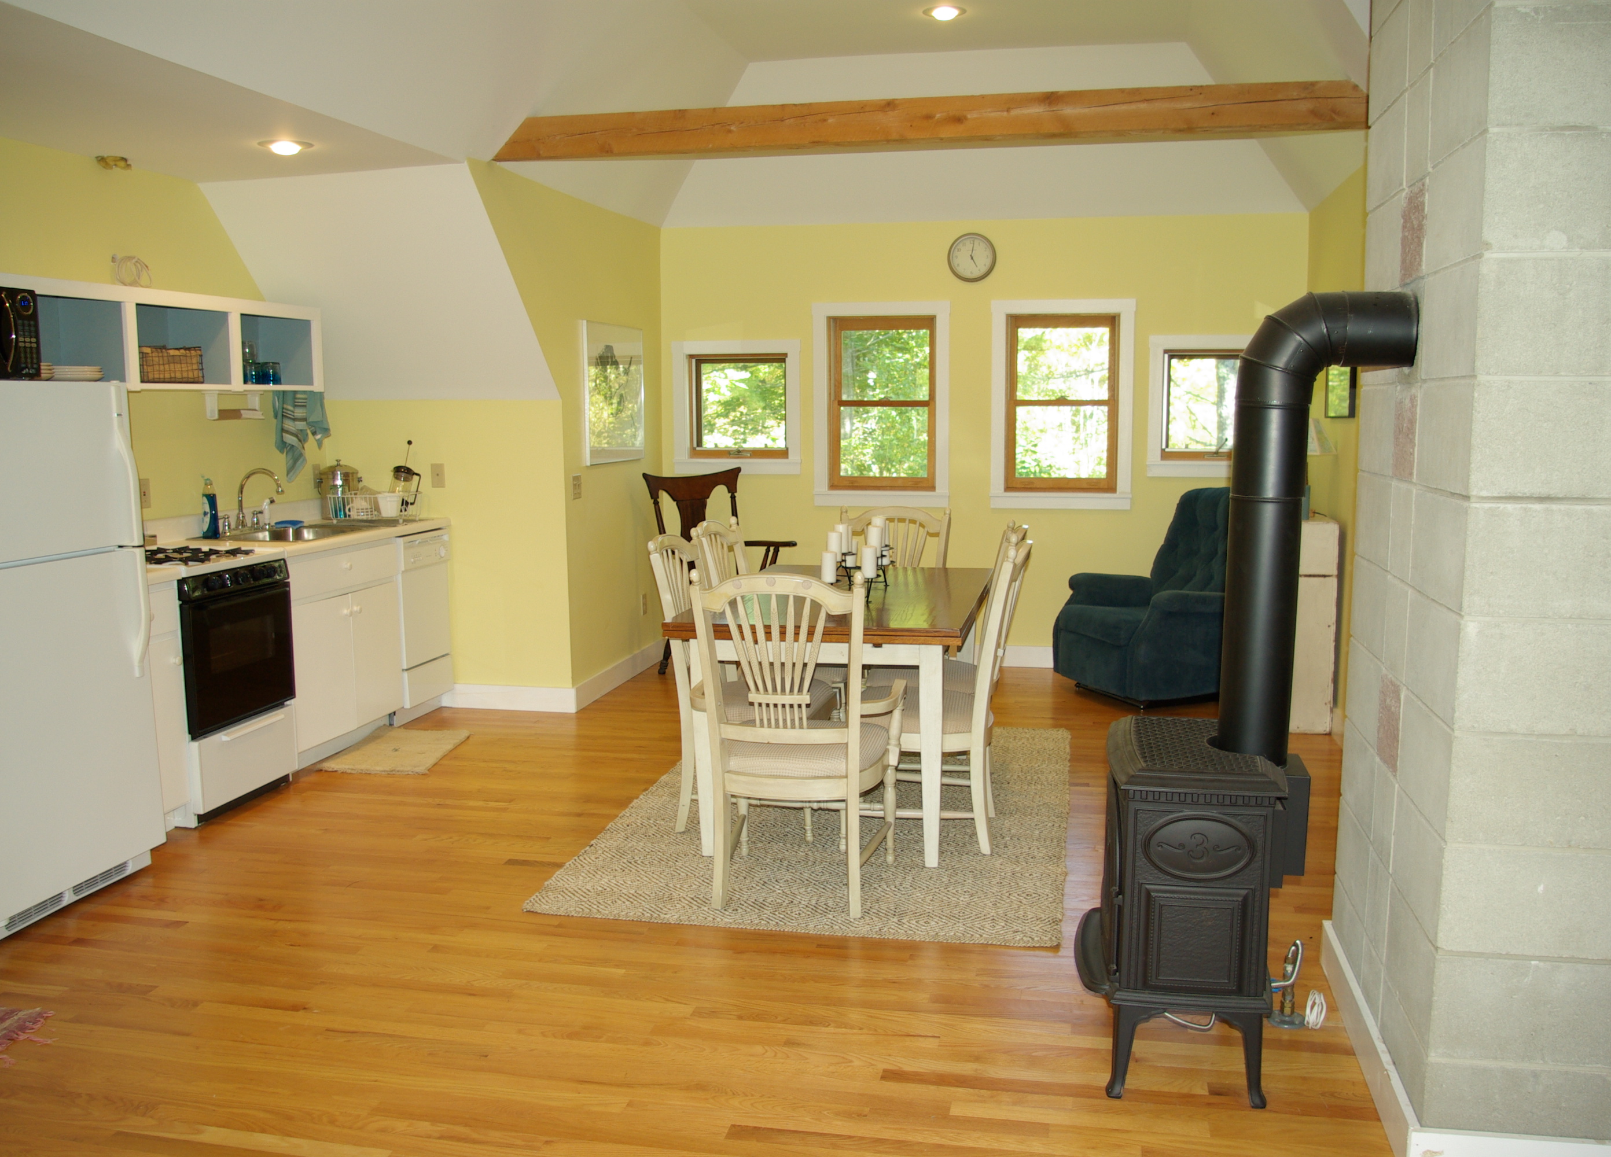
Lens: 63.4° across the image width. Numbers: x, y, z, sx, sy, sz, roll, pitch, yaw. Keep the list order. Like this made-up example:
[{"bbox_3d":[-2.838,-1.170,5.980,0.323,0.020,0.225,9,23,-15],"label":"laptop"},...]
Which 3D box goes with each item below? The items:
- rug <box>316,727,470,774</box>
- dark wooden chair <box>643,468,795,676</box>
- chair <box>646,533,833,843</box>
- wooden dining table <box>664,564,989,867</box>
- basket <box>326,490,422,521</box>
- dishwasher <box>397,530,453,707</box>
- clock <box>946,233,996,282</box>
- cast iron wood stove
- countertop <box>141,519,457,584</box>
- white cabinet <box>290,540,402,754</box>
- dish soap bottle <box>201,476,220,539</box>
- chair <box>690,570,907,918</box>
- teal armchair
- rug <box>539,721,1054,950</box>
[{"bbox_3d":[-1.713,0.720,5.534,0.460,0.012,0.650,0,8,4],"label":"rug"},{"bbox_3d":[-0.429,-0.007,6.805,0.600,1.100,0.640,-6,10,-37],"label":"dark wooden chair"},{"bbox_3d":[-0.194,0.355,4.599,0.610,1.005,0.520,1,8,10],"label":"chair"},{"bbox_3d":[0.164,0.432,4.792,0.945,0.765,1.480,1,8,12],"label":"wooden dining table"},{"bbox_3d":[-2.049,-0.345,6.223,0.380,0.135,0.270,1,8,10],"label":"basket"},{"bbox_3d":[-2.029,0.205,6.086,0.600,0.855,0.475,1,8,12],"label":"dishwasher"},{"bbox_3d":[0.891,-1.722,6.984,0.267,0.267,0.045,1,8,9],"label":"clock"},{"bbox_3d":[0.933,0.237,2.845,0.655,1.680,0.540,1,8,10],"label":"cast iron wood stove"},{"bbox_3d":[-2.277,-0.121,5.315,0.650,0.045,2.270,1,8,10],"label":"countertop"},{"bbox_3d":[-2.163,0.287,5.446,0.620,0.845,0.800,1,8,12],"label":"white cabinet"},{"bbox_3d":[-2.403,-0.285,5.252,0.070,0.245,0.050,4,9,27],"label":"dish soap bottle"},{"bbox_3d":[-0.031,0.443,3.905,0.640,1.005,0.600,1,8,10],"label":"chair"},{"bbox_3d":[1.786,0.064,6.435,0.860,1.030,0.790,-4,8,-22],"label":"teal armchair"},{"bbox_3d":[0.185,0.809,4.799,1.525,0.014,2.430,1,8,12],"label":"rug"}]

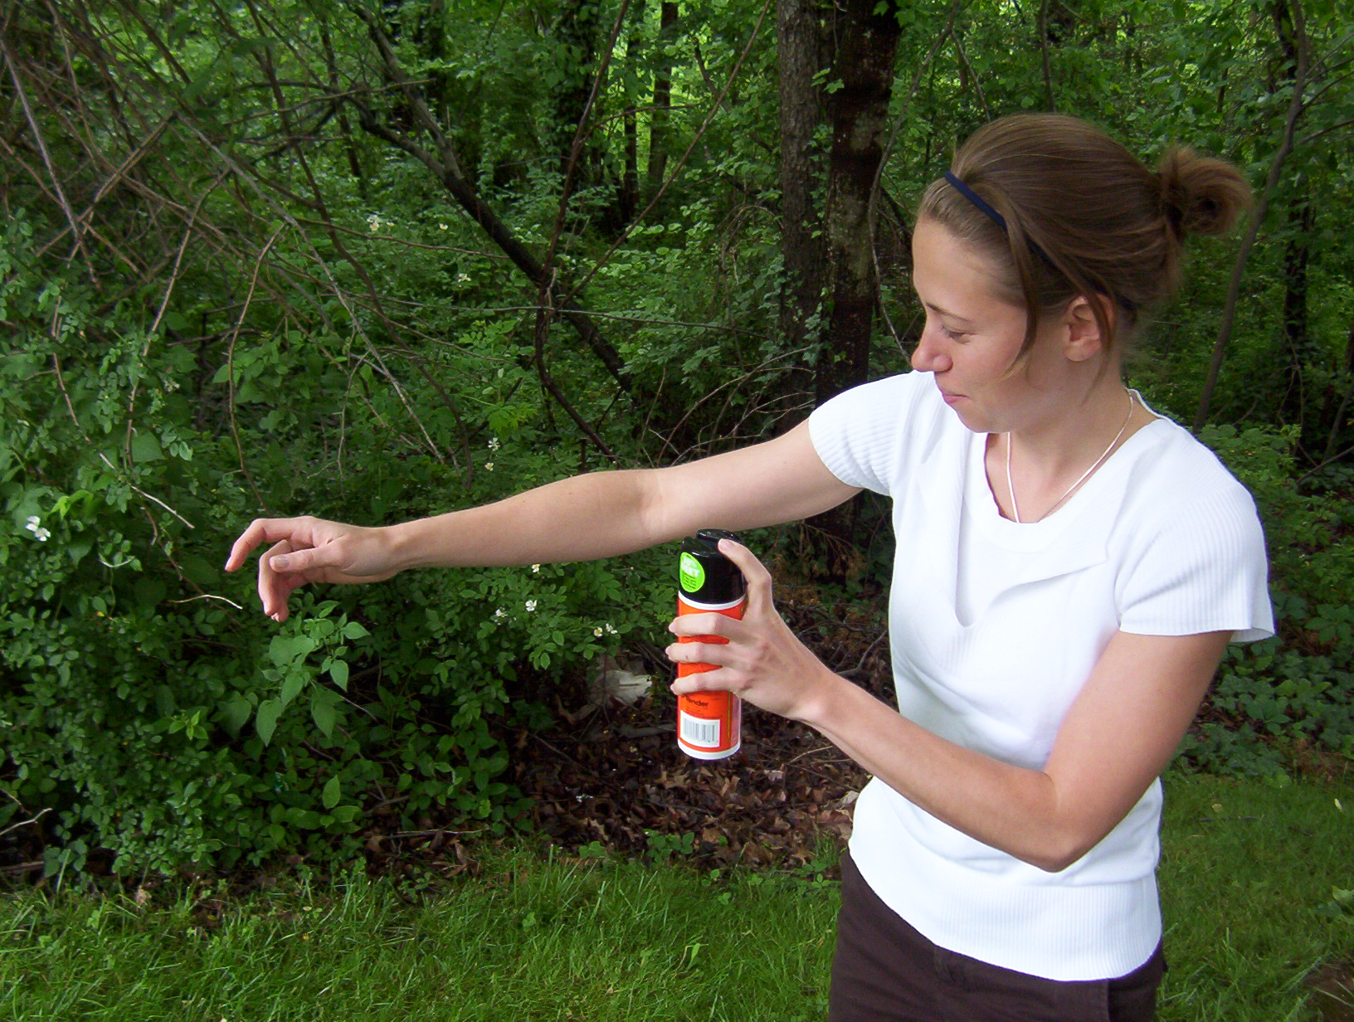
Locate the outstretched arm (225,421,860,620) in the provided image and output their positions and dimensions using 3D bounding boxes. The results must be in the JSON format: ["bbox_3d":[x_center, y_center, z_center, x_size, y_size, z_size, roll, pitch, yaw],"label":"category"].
[{"bbox_3d":[-0.125,0.007,1.285,0.570,0.115,0.115,-10,21,-7],"label":"outstretched arm"}]

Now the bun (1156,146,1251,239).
[{"bbox_3d":[0.455,-0.275,1.220,0.080,0.078,0.078,-7,21,-19],"label":"bun"}]

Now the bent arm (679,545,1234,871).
[{"bbox_3d":[0.223,0.163,1.185,0.455,0.285,0.140,0,20,0],"label":"bent arm"}]

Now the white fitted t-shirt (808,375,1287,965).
[{"bbox_3d":[0.332,0.138,1.320,0.440,0.525,0.260,12,23,31],"label":"white fitted t-shirt"}]

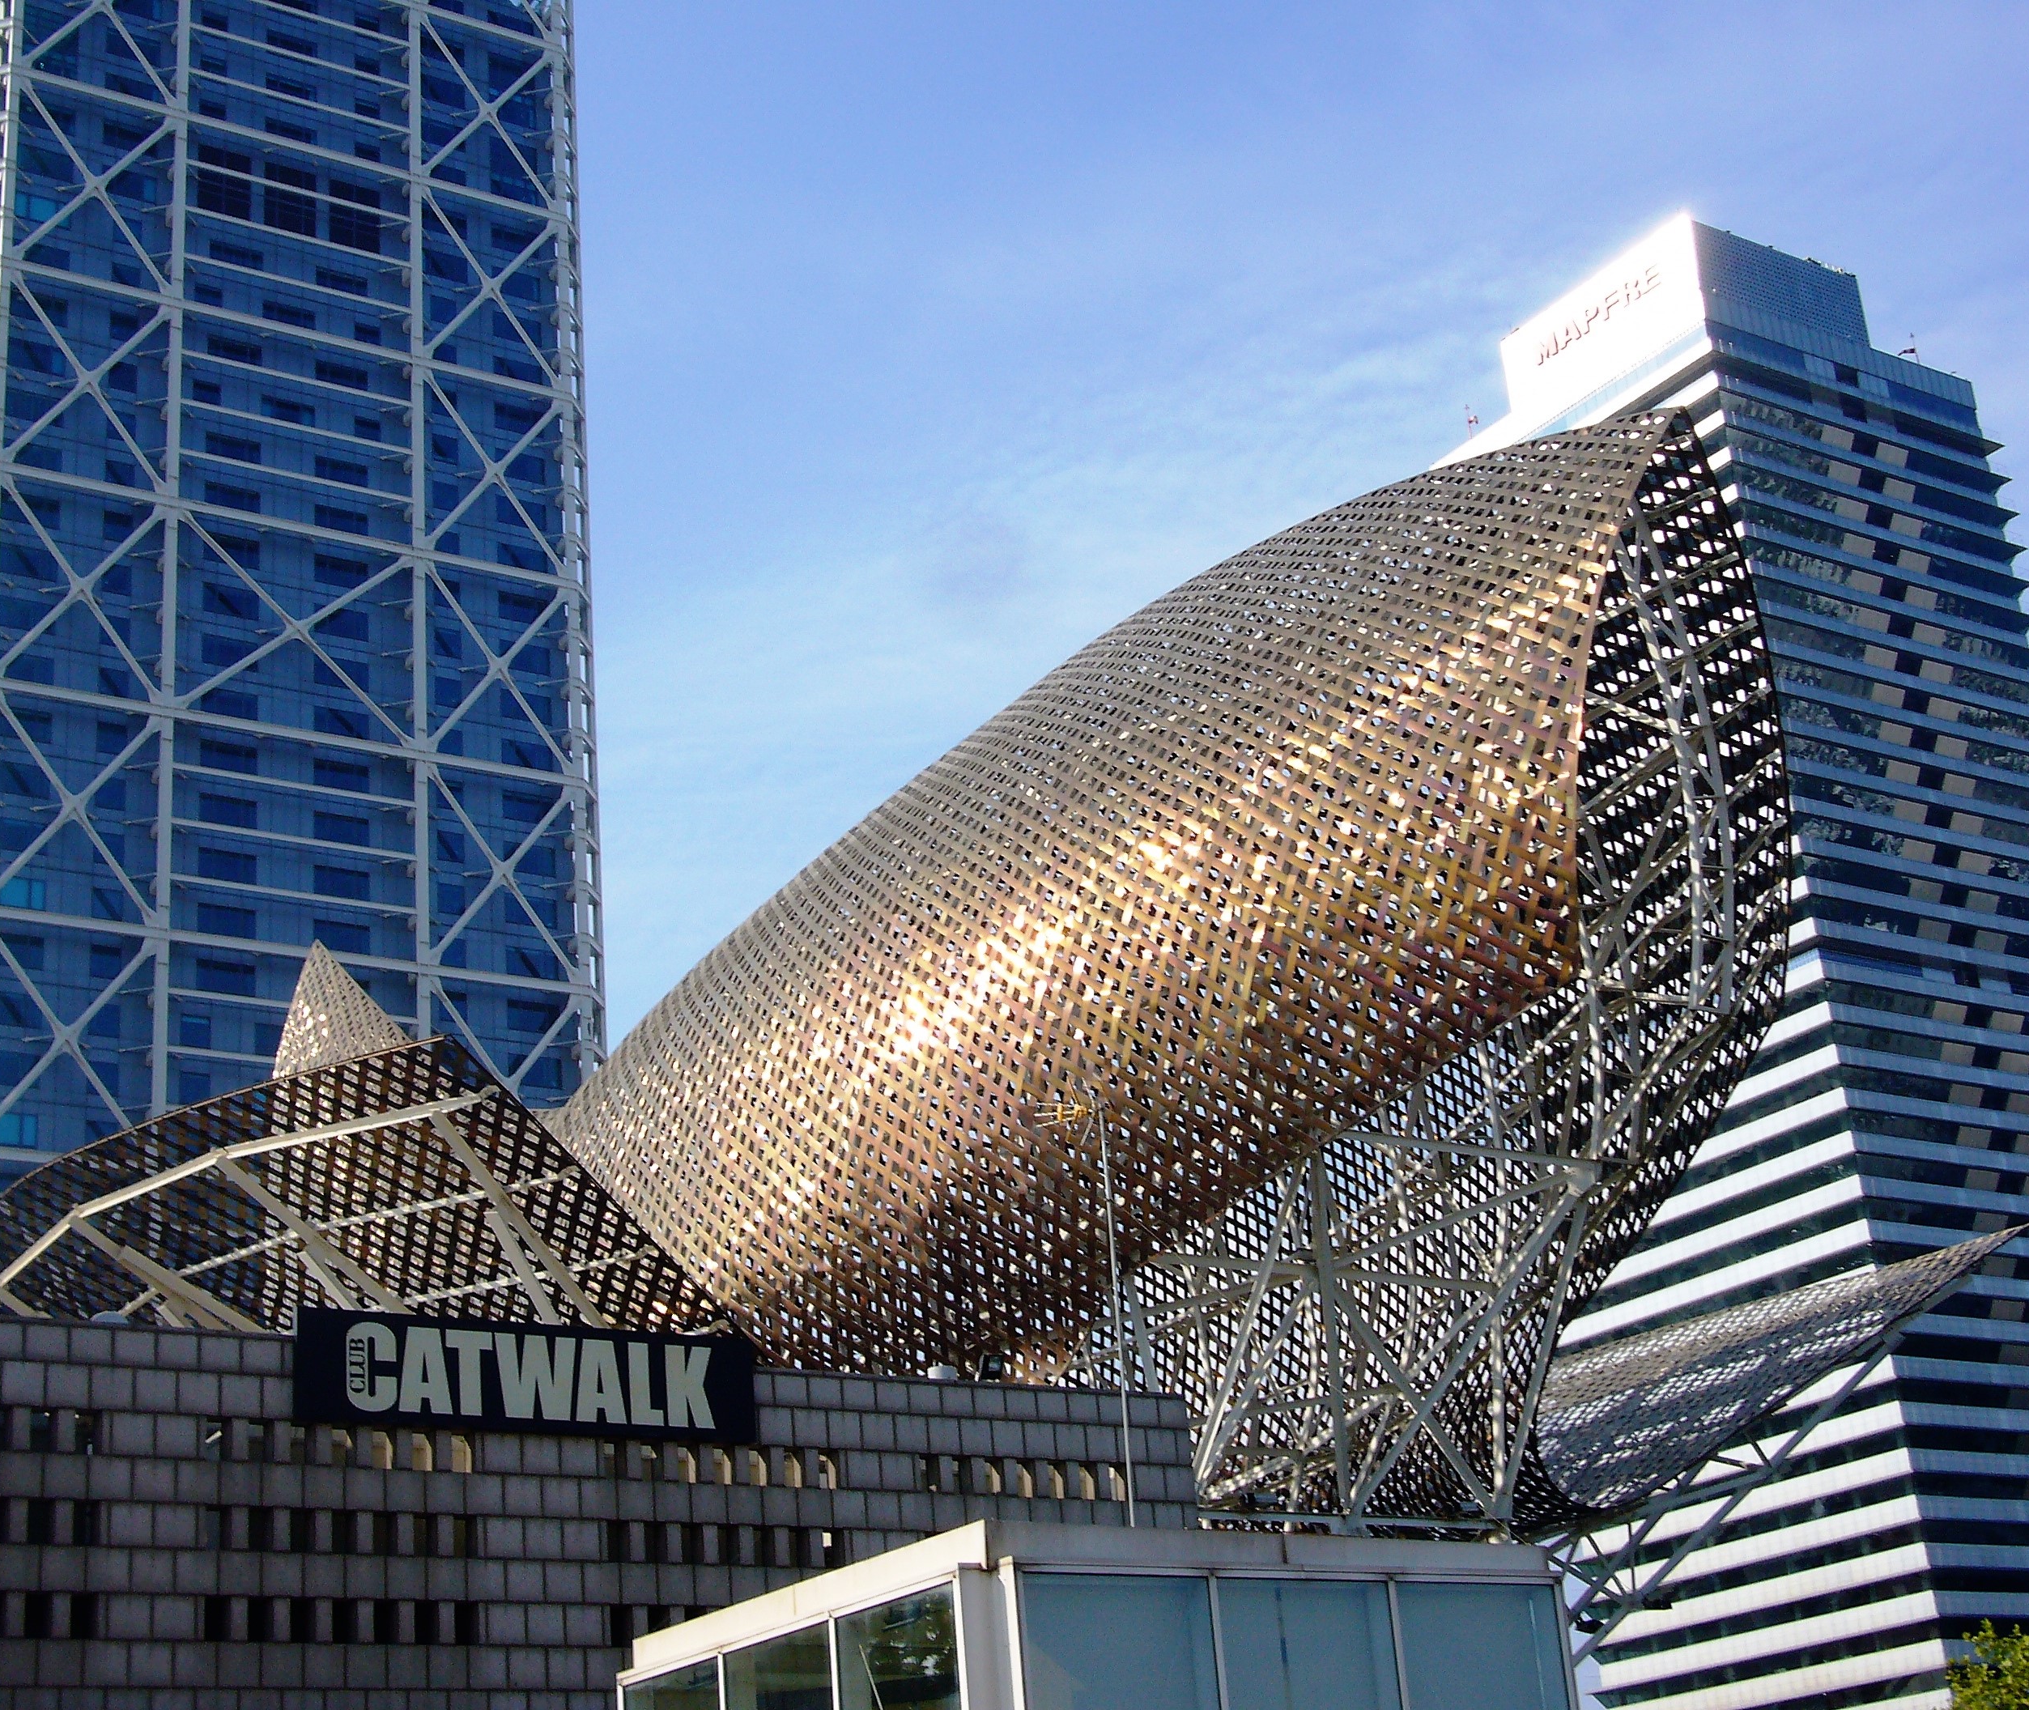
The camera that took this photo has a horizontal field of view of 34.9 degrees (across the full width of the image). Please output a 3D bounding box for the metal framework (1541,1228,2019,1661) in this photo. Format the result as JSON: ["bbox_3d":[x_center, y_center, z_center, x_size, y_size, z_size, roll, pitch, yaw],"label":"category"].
[{"bbox_3d":[20.491,15.662,84.704,14.000,11.000,7.000,-12,-23,17],"label":"metal framework"}]

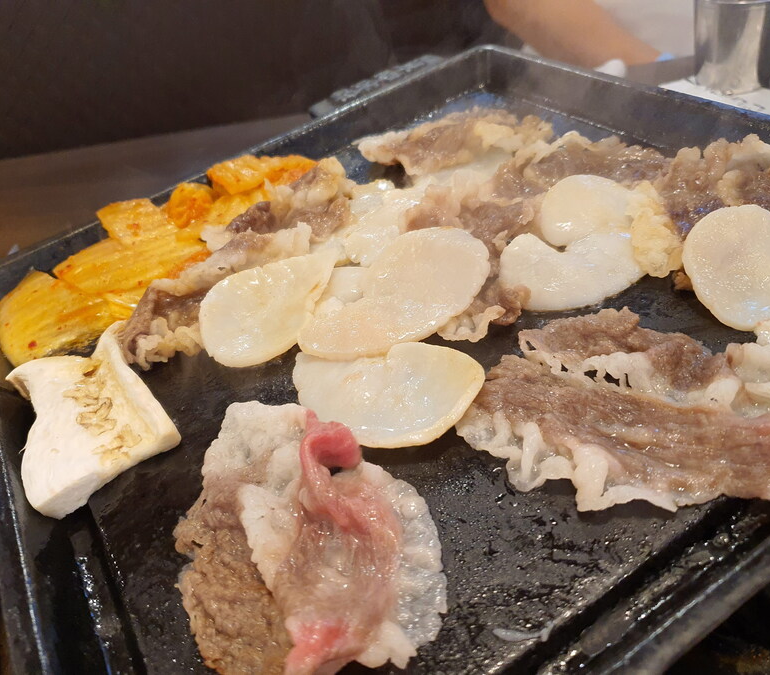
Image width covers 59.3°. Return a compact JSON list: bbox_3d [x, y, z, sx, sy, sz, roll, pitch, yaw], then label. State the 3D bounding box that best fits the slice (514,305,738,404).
[{"bbox_3d":[0.090,0.004,0.249,0.080,0.018,0.041,24,54,38],"label":"slice"}]

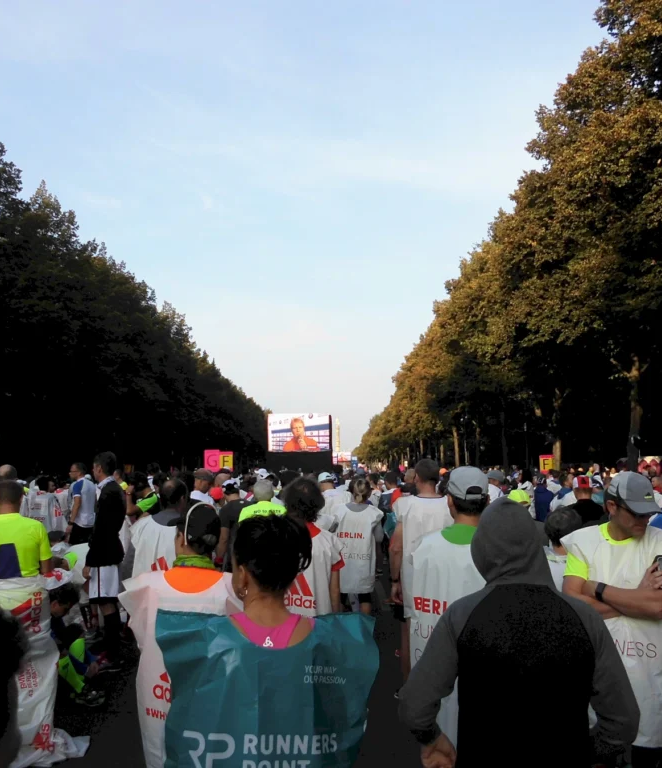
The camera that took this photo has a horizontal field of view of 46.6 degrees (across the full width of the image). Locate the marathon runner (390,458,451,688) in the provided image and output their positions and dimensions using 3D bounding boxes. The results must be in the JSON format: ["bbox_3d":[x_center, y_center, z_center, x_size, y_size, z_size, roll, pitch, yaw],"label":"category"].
[{"bbox_3d":[0.705,1.442,5.797,0.540,1.760,0.360,1,-6,-7],"label":"marathon runner"}]

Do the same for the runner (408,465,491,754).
[{"bbox_3d":[0.539,1.201,2.989,0.540,1.750,0.340,0,-6,2],"label":"runner"}]

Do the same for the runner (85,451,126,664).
[{"bbox_3d":[-1.934,1.498,6.626,0.340,1.830,0.480,-2,-7,16],"label":"runner"}]

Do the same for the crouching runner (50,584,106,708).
[{"bbox_3d":[-1.926,1.895,5.707,0.700,0.840,0.520,-2,-7,22],"label":"crouching runner"}]

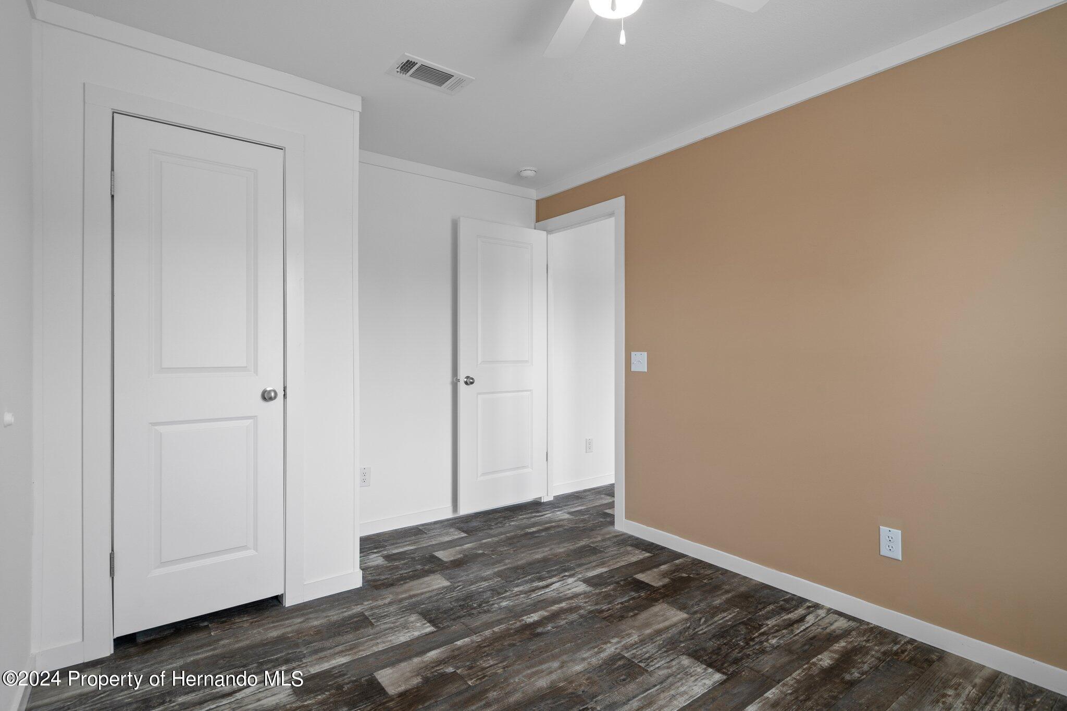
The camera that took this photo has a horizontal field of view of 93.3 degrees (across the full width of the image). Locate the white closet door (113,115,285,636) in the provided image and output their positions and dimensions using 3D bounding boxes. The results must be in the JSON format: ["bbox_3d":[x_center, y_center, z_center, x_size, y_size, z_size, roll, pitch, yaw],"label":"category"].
[{"bbox_3d":[-1.398,0.077,2.145,0.599,2.040,0.040,0,0,-38],"label":"white closet door"}]

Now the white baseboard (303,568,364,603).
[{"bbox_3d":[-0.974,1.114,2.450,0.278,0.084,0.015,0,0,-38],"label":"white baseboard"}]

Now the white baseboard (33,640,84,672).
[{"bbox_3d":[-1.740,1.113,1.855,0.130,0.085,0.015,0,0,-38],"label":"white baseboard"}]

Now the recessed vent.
[{"bbox_3d":[-0.473,-1.294,2.322,0.342,0.020,0.198,0,0,-38],"label":"recessed vent"}]

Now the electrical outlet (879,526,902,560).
[{"bbox_3d":[1.511,0.793,2.129,0.009,0.123,0.078,0,0,-38],"label":"electrical outlet"}]

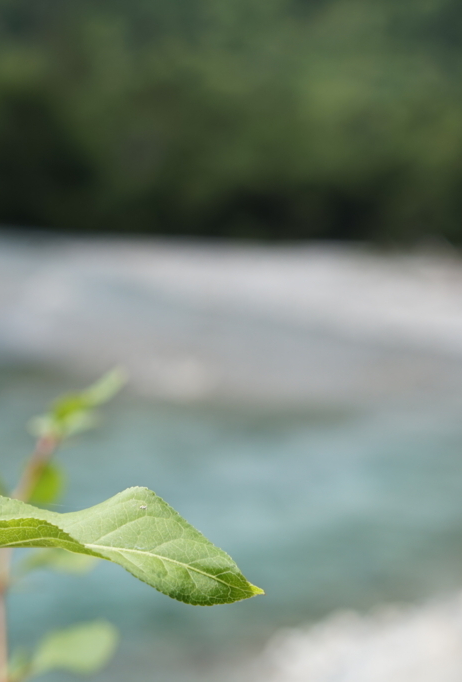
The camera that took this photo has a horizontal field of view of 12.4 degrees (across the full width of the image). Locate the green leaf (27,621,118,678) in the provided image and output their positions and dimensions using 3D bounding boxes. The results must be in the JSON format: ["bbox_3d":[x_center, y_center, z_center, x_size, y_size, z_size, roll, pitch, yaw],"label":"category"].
[{"bbox_3d":[-0.057,0.111,0.770,0.034,0.021,0.019,-1,4,-23],"label":"green leaf"}]

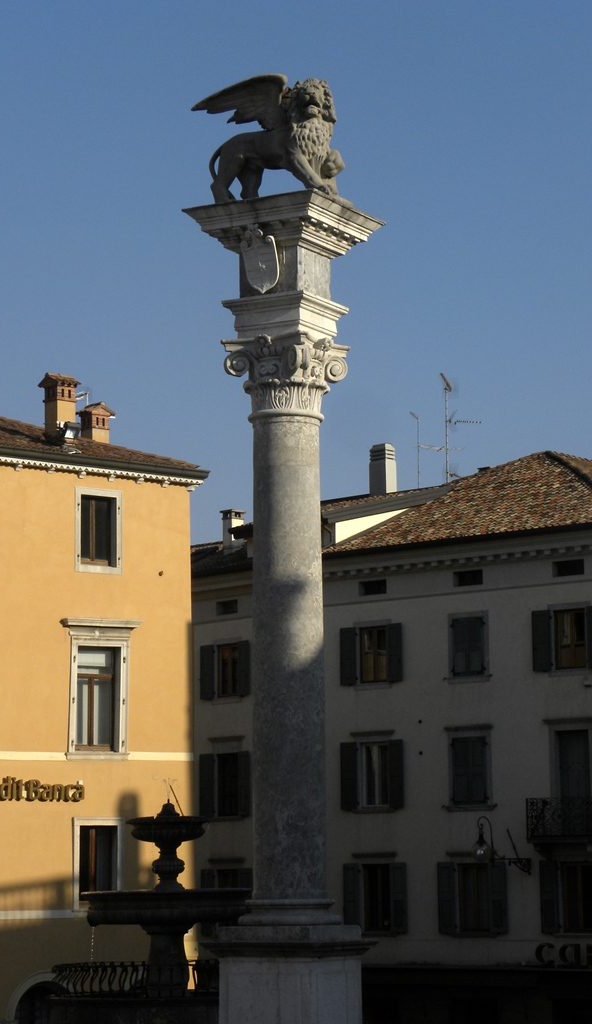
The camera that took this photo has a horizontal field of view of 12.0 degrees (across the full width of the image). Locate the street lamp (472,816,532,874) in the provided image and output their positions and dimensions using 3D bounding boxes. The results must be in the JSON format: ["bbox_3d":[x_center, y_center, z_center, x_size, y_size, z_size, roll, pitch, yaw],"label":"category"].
[{"bbox_3d":[4.903,7.890,66.433,0.480,1.365,2.160,-7,-10,41],"label":"street lamp"}]

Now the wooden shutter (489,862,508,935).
[{"bbox_3d":[4.878,9.289,67.658,0.520,1.700,0.045,-7,-10,41],"label":"wooden shutter"}]

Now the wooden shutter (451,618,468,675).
[{"bbox_3d":[4.215,3.477,72.444,0.540,1.460,0.050,-7,-10,42],"label":"wooden shutter"}]

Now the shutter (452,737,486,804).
[{"bbox_3d":[4.581,6.823,74.099,1.079,1.770,0.055,-7,-10,39],"label":"shutter"}]

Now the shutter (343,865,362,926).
[{"bbox_3d":[1.463,10.165,74.024,0.540,1.820,0.050,-7,-10,42],"label":"shutter"}]

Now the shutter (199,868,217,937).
[{"bbox_3d":[-2.494,10.963,79.200,0.050,1.860,0.540,5,-9,-38],"label":"shutter"}]

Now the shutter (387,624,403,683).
[{"bbox_3d":[2.592,3.694,73.772,0.530,1.520,0.050,-7,-10,42],"label":"shutter"}]

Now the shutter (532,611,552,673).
[{"bbox_3d":[6.167,3.236,70.574,0.540,1.520,0.050,-7,-10,42],"label":"shutter"}]

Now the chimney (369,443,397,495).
[{"bbox_3d":[2.620,-1.265,84.610,0.620,1.620,0.520,-7,-10,39],"label":"chimney"}]

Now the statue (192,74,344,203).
[{"bbox_3d":[-0.330,-4.971,38.442,1.920,1.820,0.870,-5,-9,30],"label":"statue"}]

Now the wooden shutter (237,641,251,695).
[{"bbox_3d":[-1.500,4.469,80.453,0.055,1.556,0.550,5,-10,-37],"label":"wooden shutter"}]

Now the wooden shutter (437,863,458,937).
[{"bbox_3d":[3.970,10.171,74.041,0.531,1.847,0.055,-7,-10,39],"label":"wooden shutter"}]

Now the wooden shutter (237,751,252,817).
[{"bbox_3d":[-1.488,7.762,80.038,0.055,1.845,0.550,5,-10,-37],"label":"wooden shutter"}]

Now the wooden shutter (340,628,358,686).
[{"bbox_3d":[1.388,3.846,74.850,0.540,1.520,0.050,-7,-10,42],"label":"wooden shutter"}]

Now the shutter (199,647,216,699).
[{"bbox_3d":[-2.587,4.670,81.851,0.055,1.544,0.550,5,-10,-37],"label":"shutter"}]

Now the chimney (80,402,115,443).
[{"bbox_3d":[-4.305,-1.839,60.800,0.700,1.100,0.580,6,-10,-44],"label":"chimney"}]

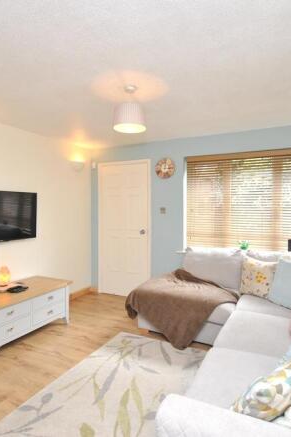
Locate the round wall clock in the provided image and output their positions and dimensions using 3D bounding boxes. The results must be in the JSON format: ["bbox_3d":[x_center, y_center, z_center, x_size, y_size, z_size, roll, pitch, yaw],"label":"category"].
[{"bbox_3d":[0.278,-0.688,3.759,0.295,0.295,0.040,1,2,28],"label":"round wall clock"}]

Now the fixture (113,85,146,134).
[{"bbox_3d":[-0.119,-0.879,2.173,0.260,0.330,0.260,0,1,0],"label":"fixture"}]

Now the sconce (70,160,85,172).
[{"bbox_3d":[-1.000,-0.761,4.103,0.125,0.140,0.268,1,2,28],"label":"sconce"}]

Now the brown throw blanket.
[{"bbox_3d":[0.458,0.930,2.947,1.080,0.540,0.880,1,2,28],"label":"brown throw blanket"}]

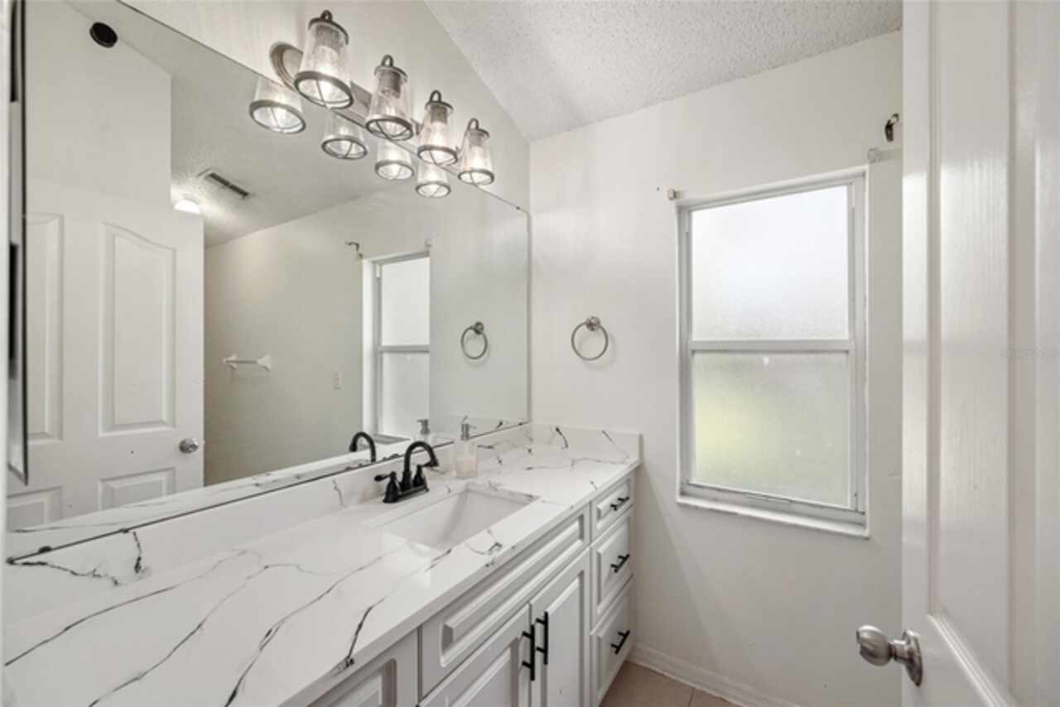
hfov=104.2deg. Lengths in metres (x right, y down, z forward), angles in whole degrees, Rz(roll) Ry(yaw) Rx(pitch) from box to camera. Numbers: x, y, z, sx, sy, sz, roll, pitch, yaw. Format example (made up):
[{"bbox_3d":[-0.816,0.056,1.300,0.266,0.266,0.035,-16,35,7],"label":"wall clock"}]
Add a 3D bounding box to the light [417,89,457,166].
[{"bbox_3d":[-0.311,-0.765,1.384,0.144,0.234,0.134,0,0,0],"label":"light"}]

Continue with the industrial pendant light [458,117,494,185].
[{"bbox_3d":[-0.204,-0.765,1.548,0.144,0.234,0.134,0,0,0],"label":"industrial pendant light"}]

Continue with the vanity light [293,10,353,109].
[{"bbox_3d":[-0.528,-0.765,1.050,0.144,0.234,0.134,0,0,33],"label":"vanity light"}]

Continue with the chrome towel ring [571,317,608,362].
[{"bbox_3d":[0.273,-0.066,1.858,0.176,0.199,0.062,0,0,33],"label":"chrome towel ring"}]

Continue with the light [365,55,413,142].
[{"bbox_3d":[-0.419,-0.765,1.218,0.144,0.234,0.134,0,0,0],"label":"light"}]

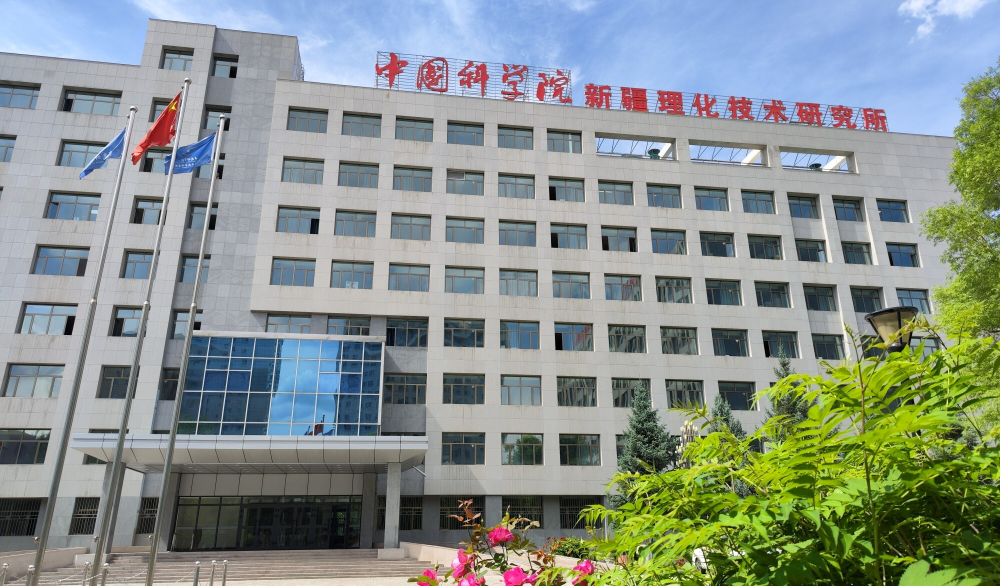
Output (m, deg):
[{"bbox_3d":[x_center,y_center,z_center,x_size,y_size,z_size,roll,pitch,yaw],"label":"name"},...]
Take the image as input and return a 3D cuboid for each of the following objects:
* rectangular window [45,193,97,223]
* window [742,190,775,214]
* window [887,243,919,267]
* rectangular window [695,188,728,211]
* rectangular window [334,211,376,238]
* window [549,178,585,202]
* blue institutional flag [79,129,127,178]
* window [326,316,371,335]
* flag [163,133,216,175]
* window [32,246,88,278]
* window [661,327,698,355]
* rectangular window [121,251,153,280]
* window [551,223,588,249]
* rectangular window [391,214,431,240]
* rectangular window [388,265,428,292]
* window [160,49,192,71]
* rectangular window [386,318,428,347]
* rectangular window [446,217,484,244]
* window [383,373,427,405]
[{"bbox_3d":[-26.459,-5.276,43.183,2.887,1.893,0.200,3,-21,-9],"label":"rectangular window"},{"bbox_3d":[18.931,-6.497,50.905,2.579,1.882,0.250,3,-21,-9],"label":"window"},{"bbox_3d":[31.316,-2.802,53.983,2.724,1.993,0.250,3,-20,-9],"label":"window"},{"bbox_3d":[15.389,-6.742,50.817,2.515,1.806,0.200,3,-20,-9],"label":"rectangular window"},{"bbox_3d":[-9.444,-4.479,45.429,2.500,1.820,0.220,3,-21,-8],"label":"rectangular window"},{"bbox_3d":[4.677,-7.210,49.182,2.515,1.806,0.200,3,-20,-9],"label":"window"},{"bbox_3d":[-9.546,-3.374,16.649,0.850,1.330,0.270,-2,-20,4],"label":"blue institutional flag"},{"bbox_3d":[-9.444,2.304,43.251,2.515,1.806,0.200,3,-20,-9],"label":"window"},{"bbox_3d":[-8.545,-3.868,19.135,1.231,1.428,0.400,3,-21,-9],"label":"flag"},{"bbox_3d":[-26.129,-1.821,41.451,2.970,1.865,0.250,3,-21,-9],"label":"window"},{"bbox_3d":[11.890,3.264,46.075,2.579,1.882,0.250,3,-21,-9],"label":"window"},{"bbox_3d":[-22.000,-1.561,42.749,1.938,1.793,0.200,3,-20,-9],"label":"rectangular window"},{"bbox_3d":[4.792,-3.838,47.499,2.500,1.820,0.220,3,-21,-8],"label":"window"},{"bbox_3d":[-5.926,-4.290,46.304,2.595,1.893,0.200,3,-21,-9],"label":"rectangular window"},{"bbox_3d":[-5.838,-0.902,44.824,2.600,1.900,0.200,3,-20,-9],"label":"rectangular window"},{"bbox_3d":[-22.053,-15.862,47.611,2.050,1.870,0.200,3,-20,-9],"label":"window"},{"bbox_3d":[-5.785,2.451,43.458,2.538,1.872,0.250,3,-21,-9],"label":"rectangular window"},{"bbox_3d":[-2.346,-4.272,47.033,2.591,1.889,0.150,3,-20,-9],"label":"rectangular window"},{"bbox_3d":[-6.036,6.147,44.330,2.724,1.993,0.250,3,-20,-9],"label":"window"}]

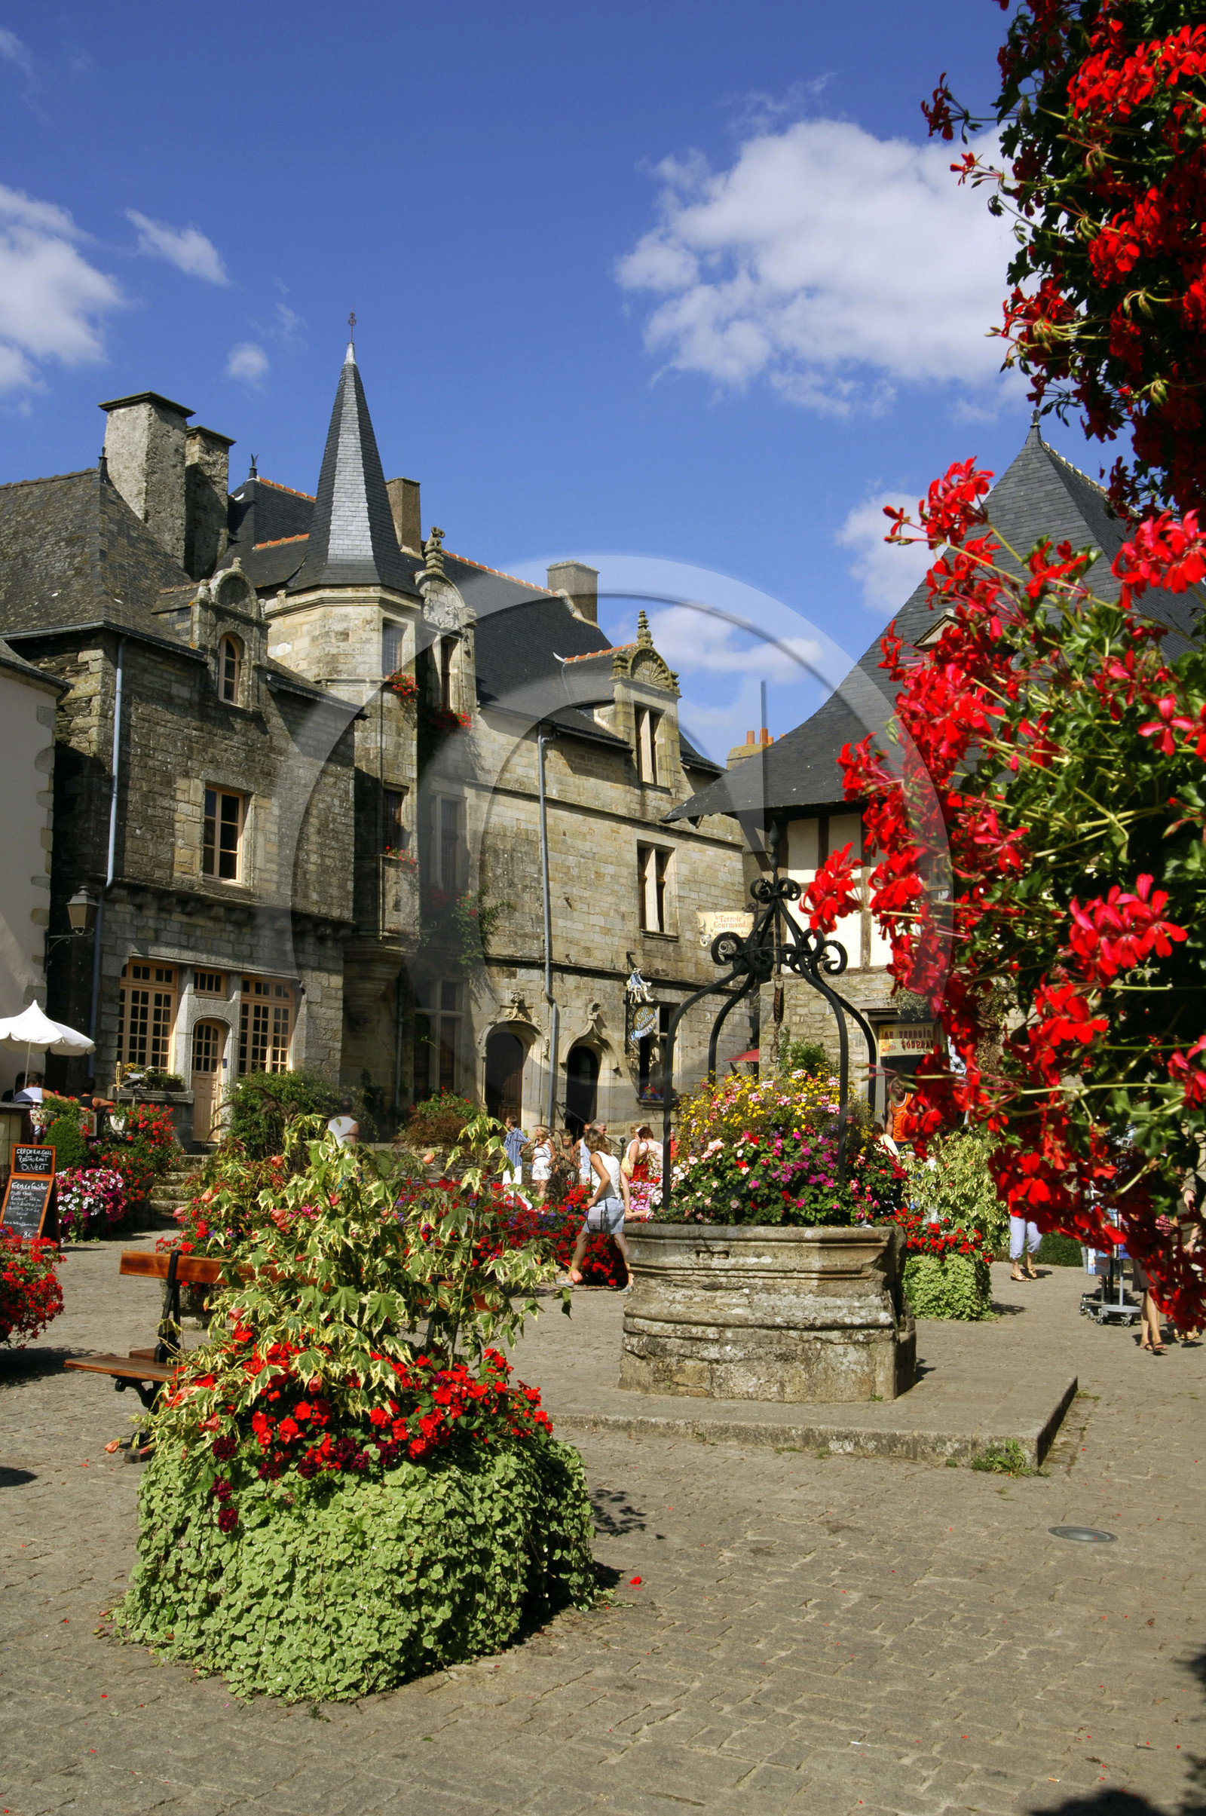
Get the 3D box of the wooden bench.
[{"bbox_3d":[-1.357,2.052,8.294,1.950,0.880,0.800,-2,-8,21],"label":"wooden bench"}]

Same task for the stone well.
[{"bbox_3d":[1.010,2.350,11.008,1.600,0.920,1.500,0,-7,11],"label":"stone well"}]

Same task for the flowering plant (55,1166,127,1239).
[{"bbox_3d":[-5.998,3.476,21.800,0.820,0.860,0.780,3,-7,-11],"label":"flowering plant"}]

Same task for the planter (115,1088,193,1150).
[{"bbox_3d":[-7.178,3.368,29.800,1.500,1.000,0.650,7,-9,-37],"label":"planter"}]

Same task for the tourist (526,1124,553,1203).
[{"bbox_3d":[-1.060,4.467,31.300,0.480,1.600,0.360,-9,-13,44],"label":"tourist"}]

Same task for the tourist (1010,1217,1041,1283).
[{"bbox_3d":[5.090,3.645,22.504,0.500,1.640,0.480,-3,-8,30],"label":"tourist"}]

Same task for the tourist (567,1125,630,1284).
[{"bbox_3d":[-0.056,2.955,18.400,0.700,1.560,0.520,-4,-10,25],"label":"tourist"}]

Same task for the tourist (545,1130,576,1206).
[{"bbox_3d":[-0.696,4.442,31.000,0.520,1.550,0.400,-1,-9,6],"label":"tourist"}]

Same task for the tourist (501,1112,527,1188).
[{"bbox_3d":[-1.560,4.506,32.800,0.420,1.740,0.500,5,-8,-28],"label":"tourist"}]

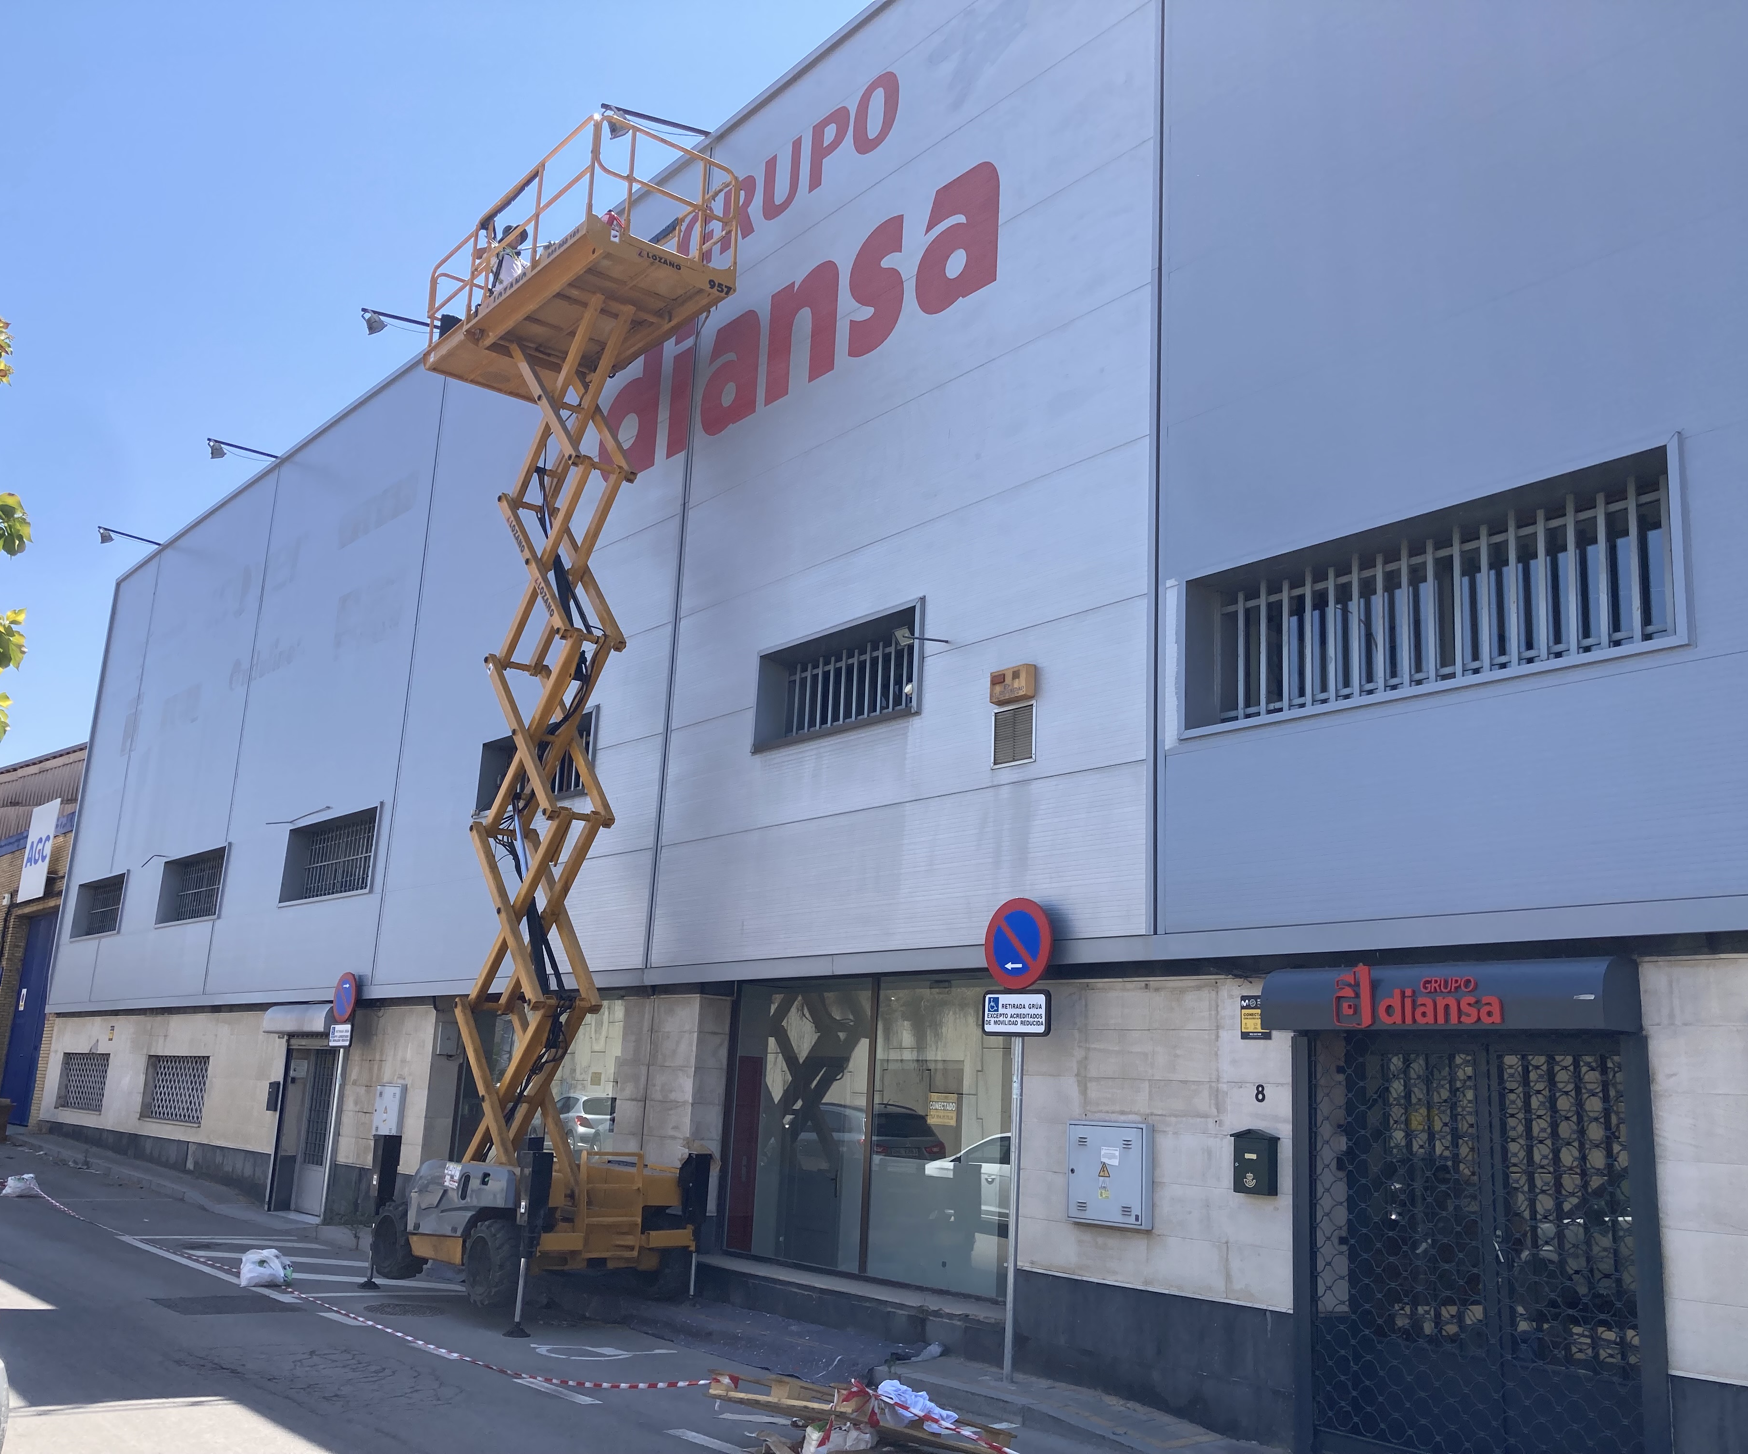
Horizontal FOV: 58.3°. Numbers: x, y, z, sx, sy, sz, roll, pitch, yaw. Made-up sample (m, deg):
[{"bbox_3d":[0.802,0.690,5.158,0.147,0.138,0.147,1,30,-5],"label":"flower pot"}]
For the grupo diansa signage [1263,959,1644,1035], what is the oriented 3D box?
[{"bbox_3d":[2.894,1.390,8.062,0.360,0.367,1.920,13,-17,-38],"label":"grupo diansa signage"}]

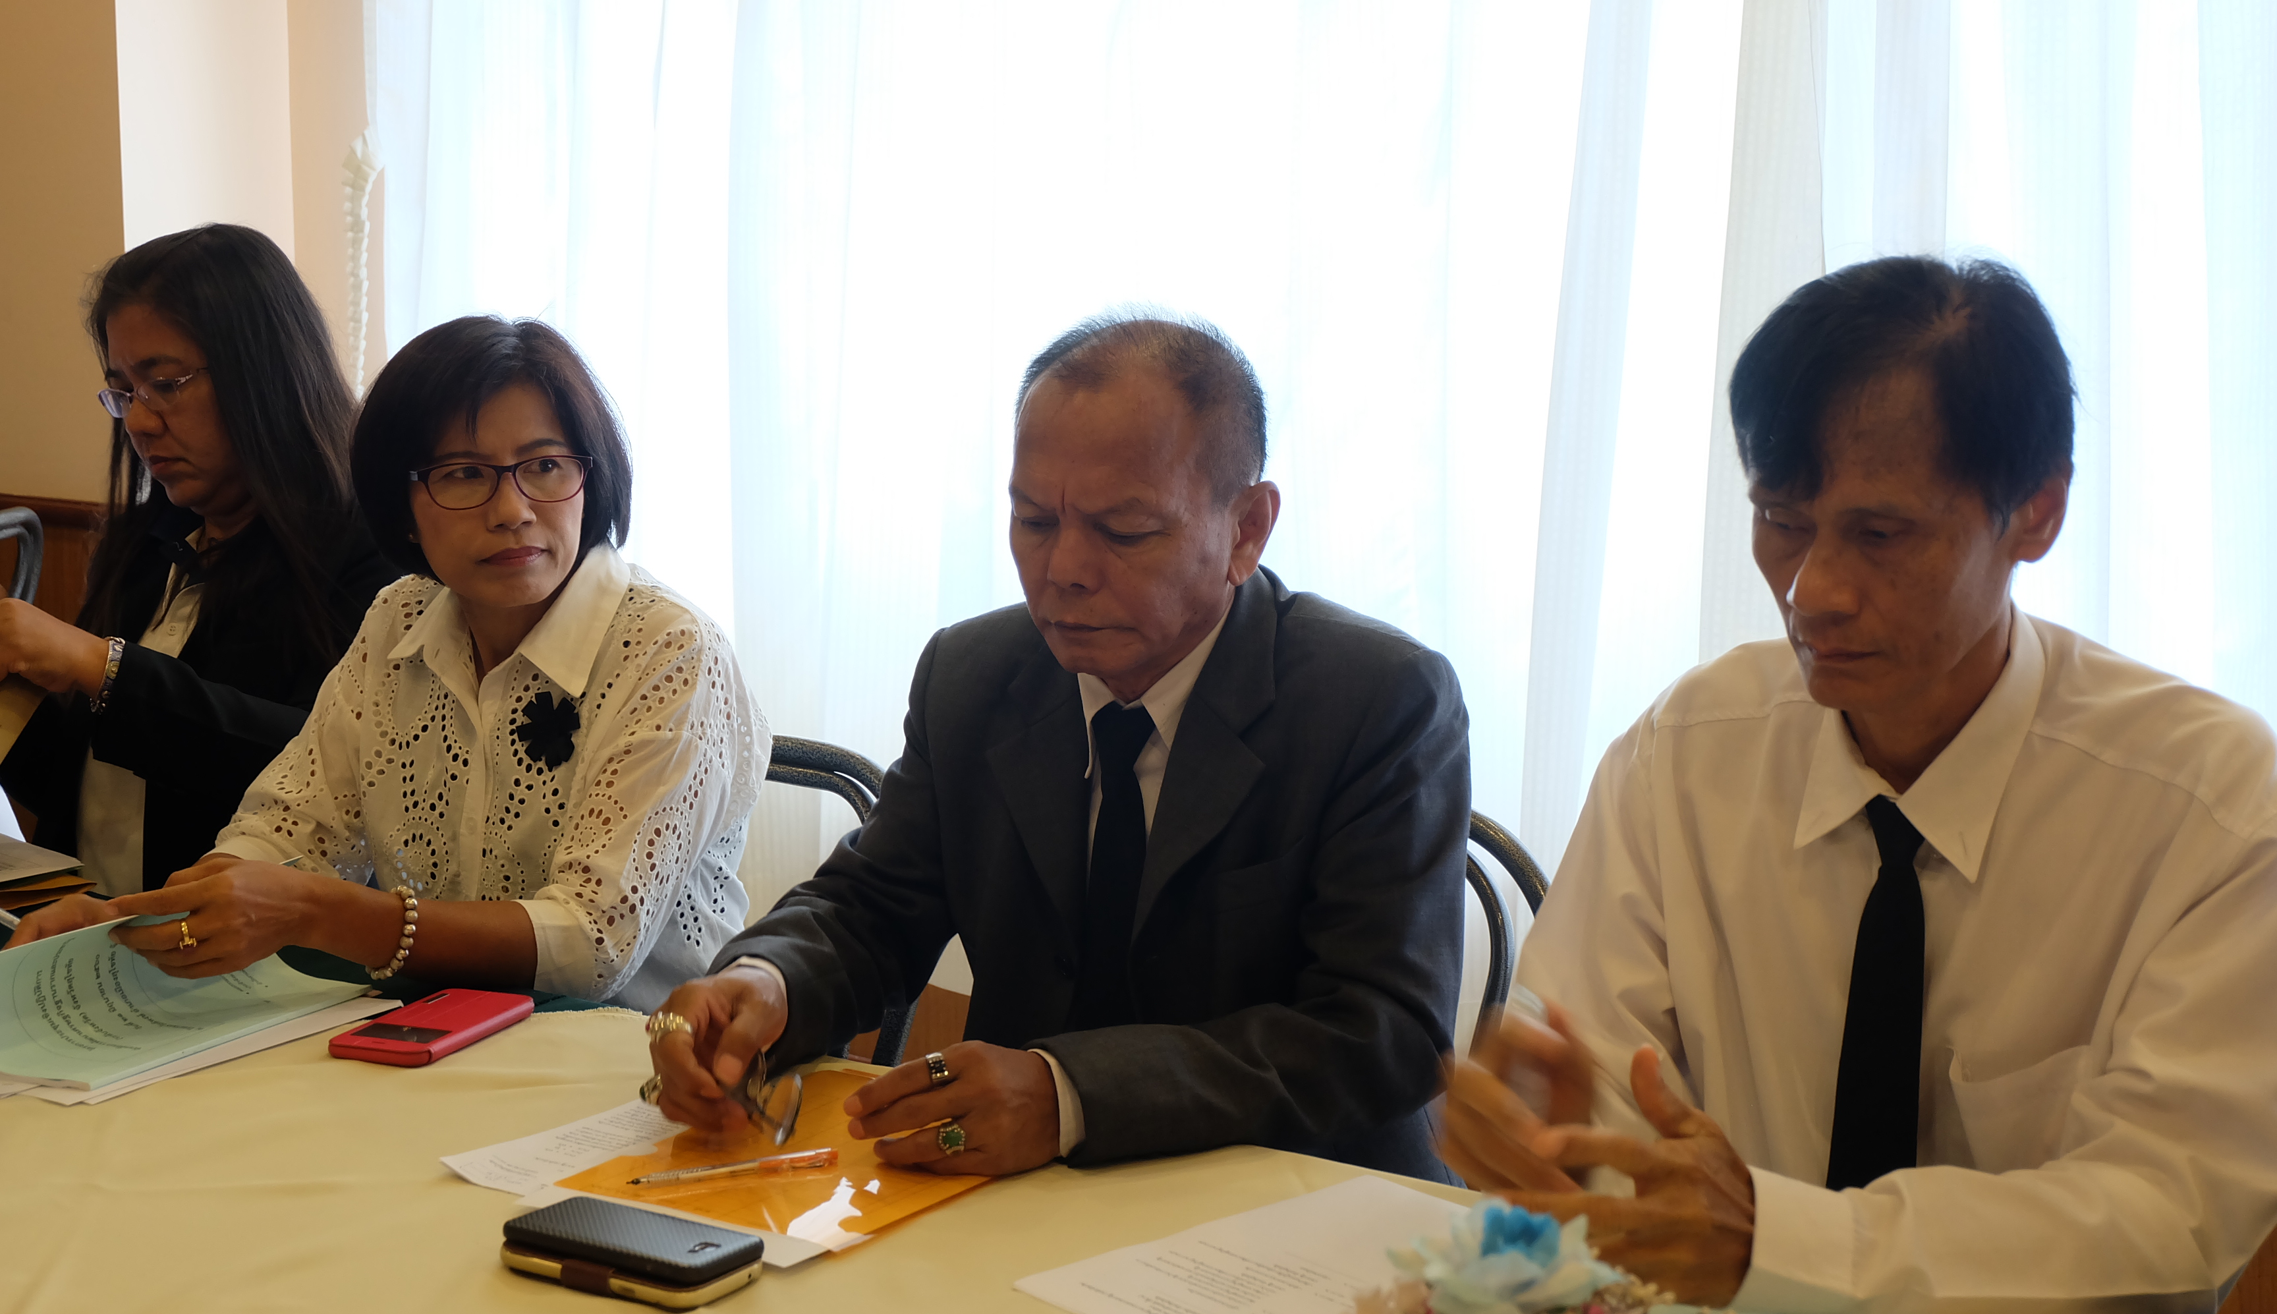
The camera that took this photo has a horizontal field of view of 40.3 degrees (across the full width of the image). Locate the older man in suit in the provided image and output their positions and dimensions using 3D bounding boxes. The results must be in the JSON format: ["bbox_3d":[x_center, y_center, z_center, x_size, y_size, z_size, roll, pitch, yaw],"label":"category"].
[{"bbox_3d":[-0.029,0.386,2.282,0.490,1.270,0.620,6,10,31],"label":"older man in suit"}]

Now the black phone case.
[{"bbox_3d":[-0.294,0.340,1.801,0.145,0.011,0.068,6,10,31],"label":"black phone case"}]

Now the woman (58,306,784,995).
[{"bbox_3d":[-0.540,0.361,2.471,0.450,1.250,0.580,7,11,35],"label":"woman"}]

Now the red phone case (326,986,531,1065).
[{"bbox_3d":[-0.518,0.273,2.284,0.079,0.013,0.158,3,9,17],"label":"red phone case"}]

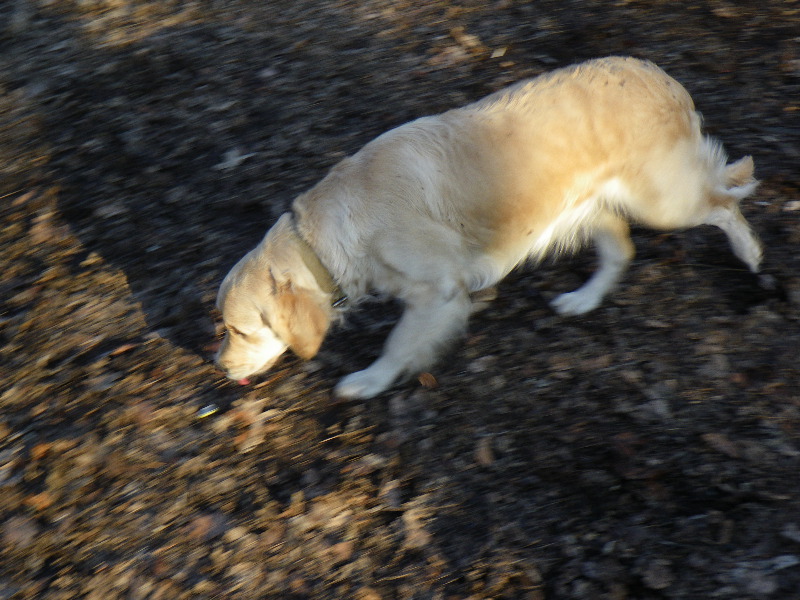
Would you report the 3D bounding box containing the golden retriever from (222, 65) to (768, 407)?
[{"bbox_3d":[0.183,-0.166,2.172,1.110,0.540,0.320,-14,40,-14],"label":"golden retriever"}]

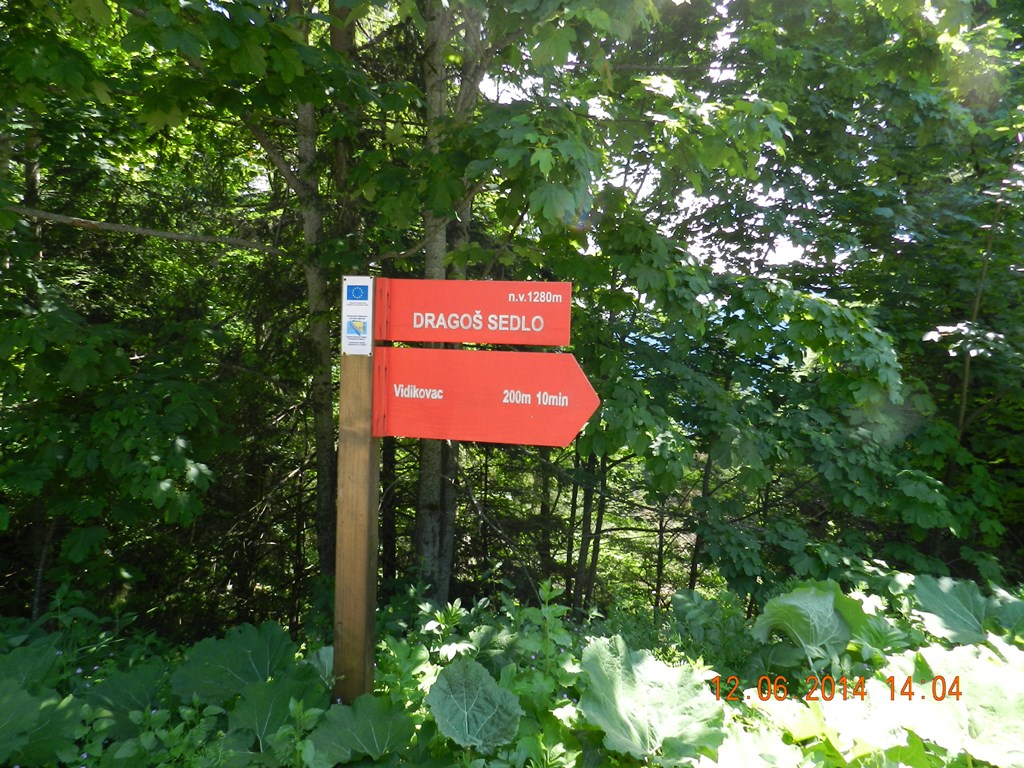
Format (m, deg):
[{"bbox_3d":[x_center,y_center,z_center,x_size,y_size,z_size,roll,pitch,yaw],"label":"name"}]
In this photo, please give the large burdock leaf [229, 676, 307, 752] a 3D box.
[{"bbox_3d":[-0.859,1.166,2.400,0.250,0.250,0.090,1,-32,-14],"label":"large burdock leaf"}]

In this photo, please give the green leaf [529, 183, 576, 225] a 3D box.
[{"bbox_3d":[0.161,-0.716,2.700,0.185,0.160,0.055,2,-17,0],"label":"green leaf"}]

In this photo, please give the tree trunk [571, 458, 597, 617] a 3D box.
[{"bbox_3d":[0.562,1.150,5.200,0.060,1.220,0.060,6,3,0],"label":"tree trunk"}]

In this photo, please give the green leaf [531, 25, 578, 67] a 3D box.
[{"bbox_3d":[0.172,-1.364,2.750,0.170,0.155,0.050,2,-12,0],"label":"green leaf"}]

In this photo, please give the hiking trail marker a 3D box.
[{"bbox_3d":[-0.167,0.399,2.500,0.920,1.580,0.115,2,3,5],"label":"hiking trail marker"}]

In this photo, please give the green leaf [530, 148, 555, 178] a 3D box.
[{"bbox_3d":[0.121,-0.879,2.700,0.090,0.120,0.040,2,-17,0],"label":"green leaf"}]

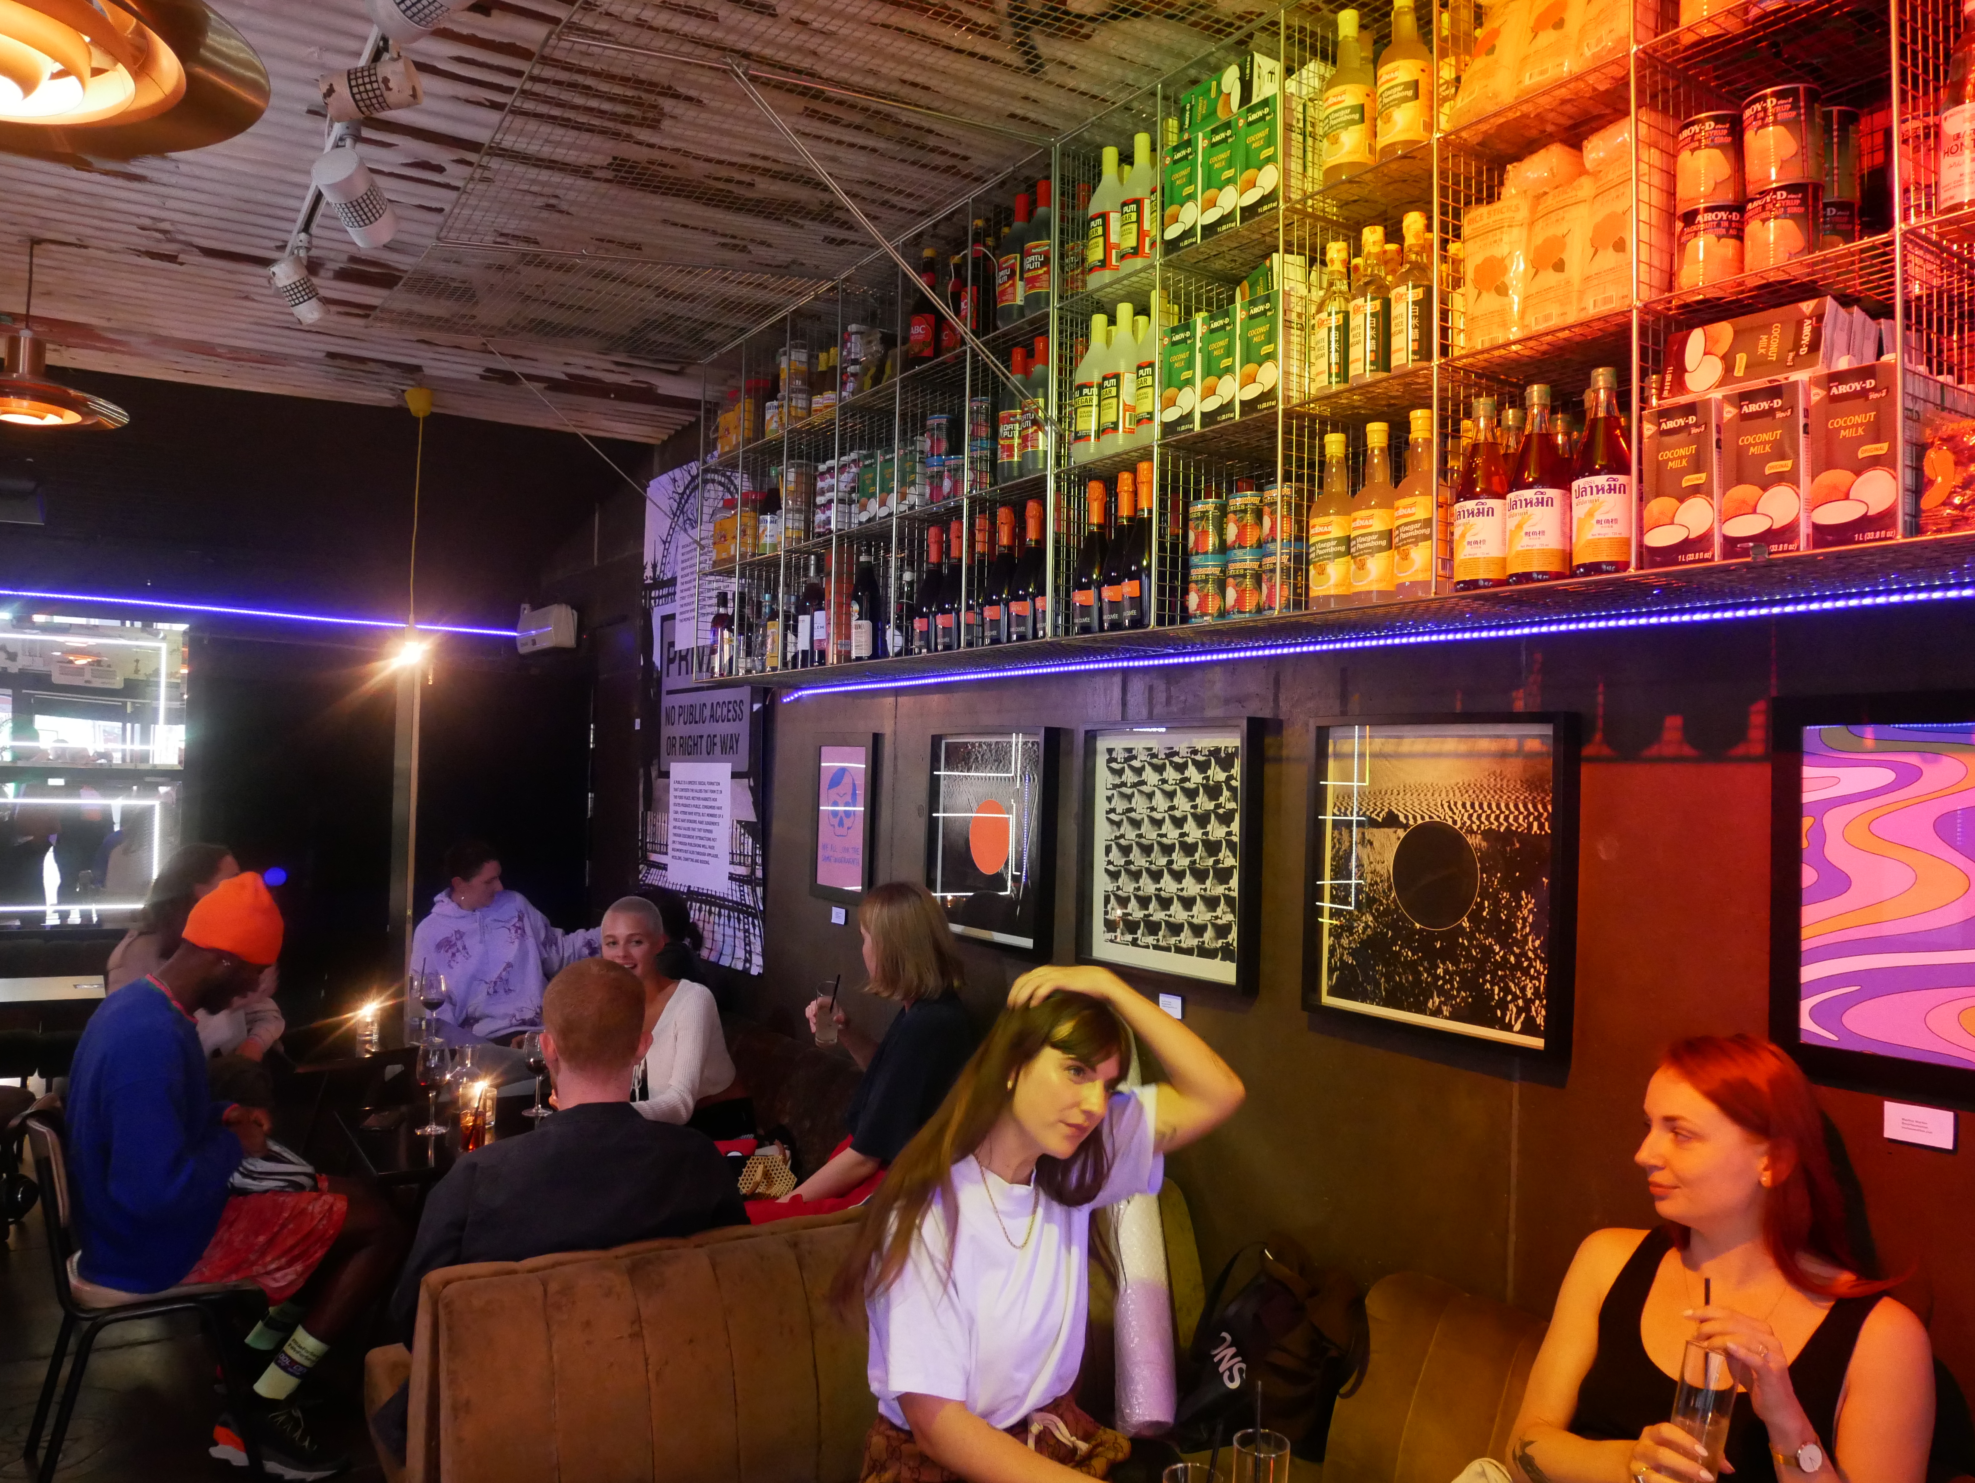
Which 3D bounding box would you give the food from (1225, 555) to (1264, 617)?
[{"bbox_3d":[0.455,-0.259,2.352,0.087,0.112,0.087,1,-1,0],"label":"food"}]

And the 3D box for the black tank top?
[{"bbox_3d":[0.855,0.825,1.580,0.330,0.460,0.230,0,-2,36],"label":"black tank top"}]

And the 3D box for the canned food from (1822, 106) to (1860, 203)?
[{"bbox_3d":[1.042,-0.716,1.717,0.087,0.116,0.087,2,-2,-34],"label":"canned food"}]

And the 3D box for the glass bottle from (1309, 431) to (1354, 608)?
[{"bbox_3d":[0.551,-0.347,2.168,0.077,0.282,0.077,1,-1,0],"label":"glass bottle"}]

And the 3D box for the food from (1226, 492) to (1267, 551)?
[{"bbox_3d":[0.450,-0.370,2.380,0.071,0.110,0.071,1,-1,0],"label":"food"}]

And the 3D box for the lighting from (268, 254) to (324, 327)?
[{"bbox_3d":[-1.627,-1.059,3.216,0.075,0.139,0.075,1,41,14],"label":"lighting"}]

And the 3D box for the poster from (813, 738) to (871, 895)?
[{"bbox_3d":[-0.423,0.225,4.095,0.035,0.490,0.352,2,-2,-35],"label":"poster"}]

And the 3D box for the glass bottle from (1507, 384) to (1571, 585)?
[{"bbox_3d":[0.754,-0.350,1.874,0.080,0.280,0.080,2,-2,-34],"label":"glass bottle"}]

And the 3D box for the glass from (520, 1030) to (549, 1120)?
[{"bbox_3d":[-1.059,0.781,3.220,0.070,0.207,0.070,2,-2,-34],"label":"glass"}]

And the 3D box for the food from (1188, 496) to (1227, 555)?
[{"bbox_3d":[0.406,-0.370,2.429,0.087,0.112,0.087,1,-1,0],"label":"food"}]

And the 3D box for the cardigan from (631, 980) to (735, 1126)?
[{"bbox_3d":[-0.817,0.784,3.480,0.320,0.370,0.400,2,-2,-44],"label":"cardigan"}]

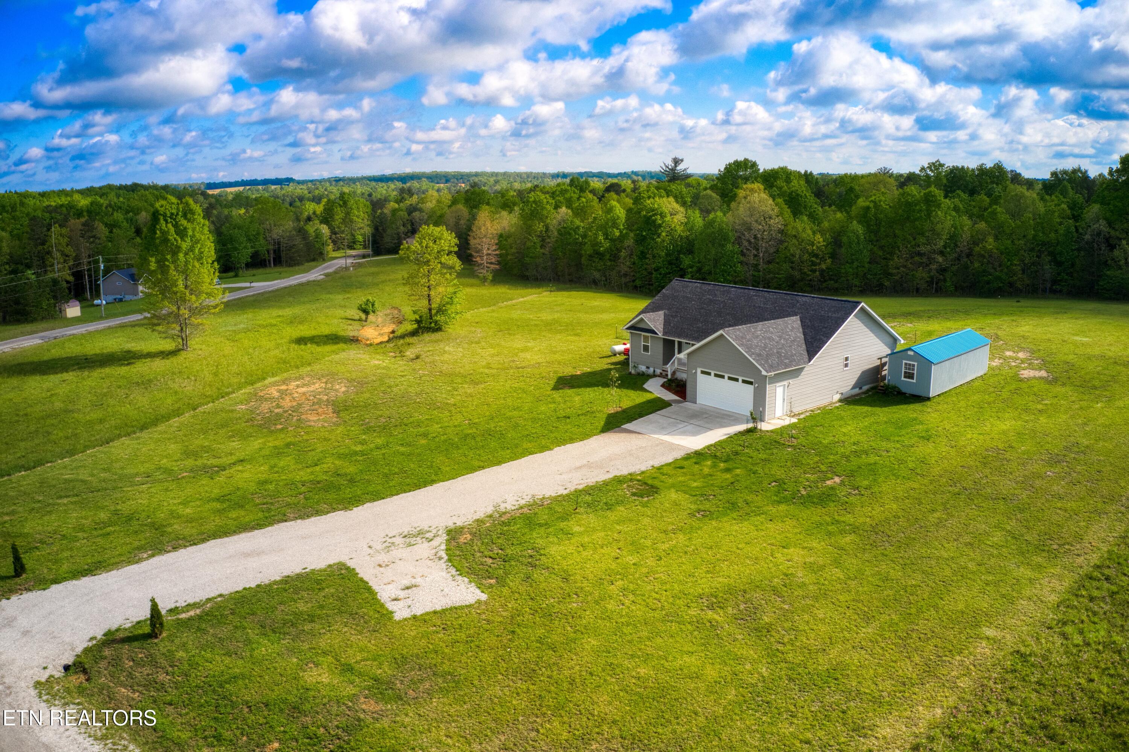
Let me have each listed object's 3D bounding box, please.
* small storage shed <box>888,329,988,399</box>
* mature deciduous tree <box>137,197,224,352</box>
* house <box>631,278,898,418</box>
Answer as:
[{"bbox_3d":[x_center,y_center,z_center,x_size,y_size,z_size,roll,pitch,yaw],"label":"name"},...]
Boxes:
[{"bbox_3d":[27.885,-1.237,65.124,3.393,3.286,10.529,13,18,44],"label":"small storage shed"},{"bbox_3d":[-38.033,-9.927,87.007,7.915,15.025,7.678,-6,14,-23],"label":"mature deciduous tree"},{"bbox_3d":[13.262,-2.912,66.433,16.381,6.841,17.670,-11,17,-39],"label":"house"}]

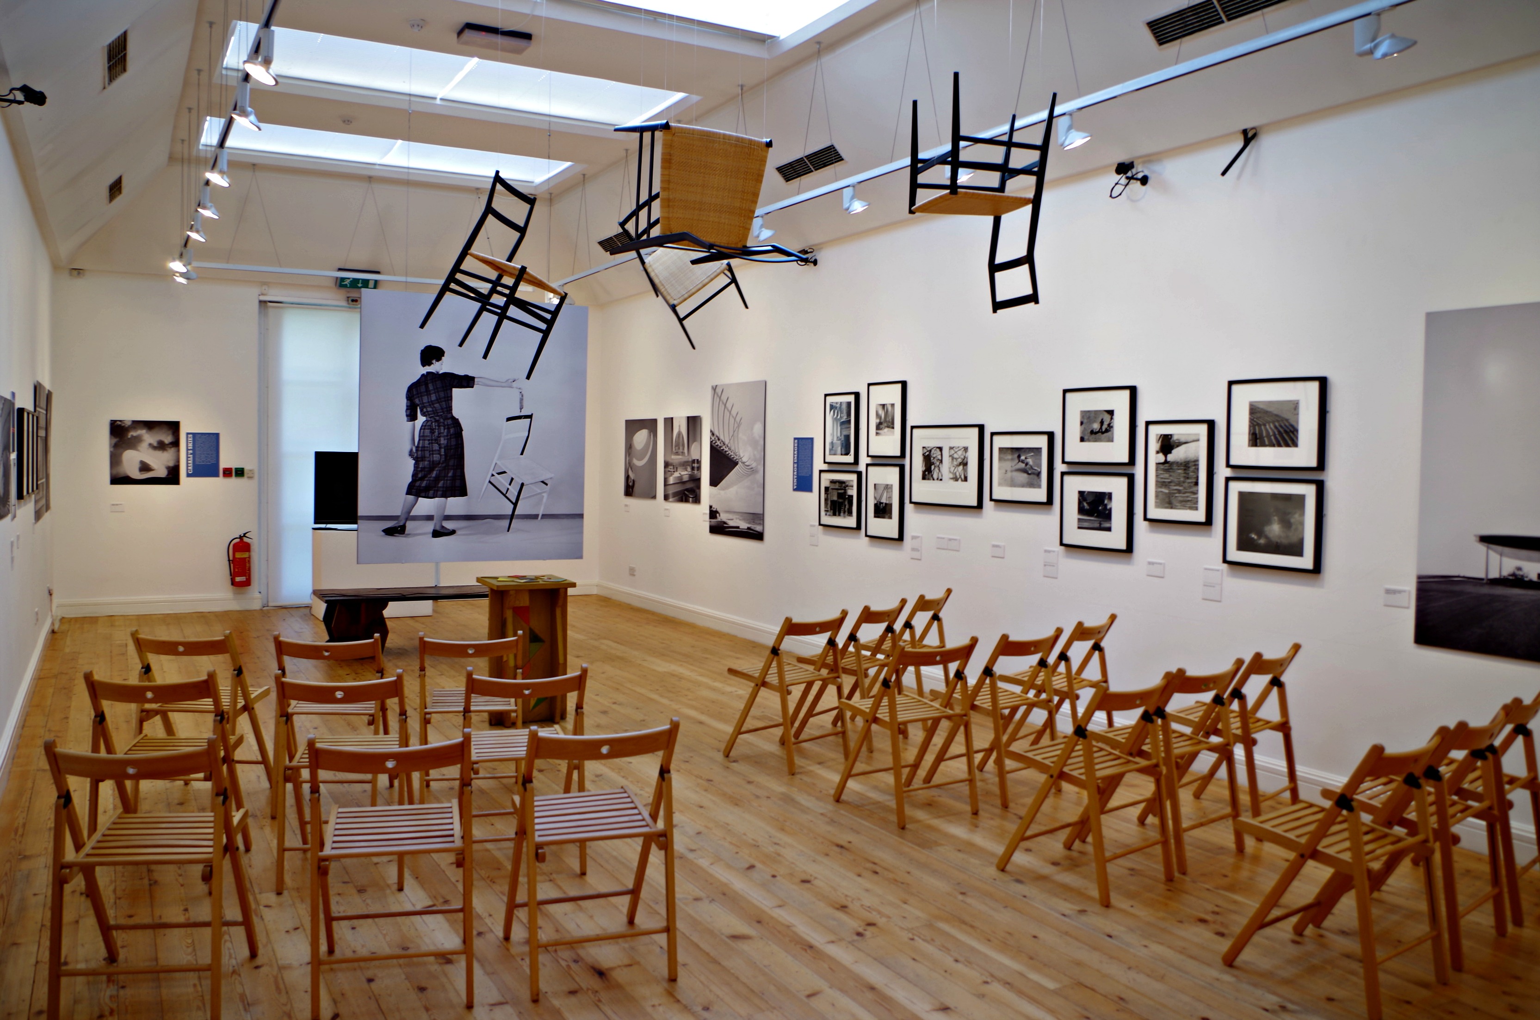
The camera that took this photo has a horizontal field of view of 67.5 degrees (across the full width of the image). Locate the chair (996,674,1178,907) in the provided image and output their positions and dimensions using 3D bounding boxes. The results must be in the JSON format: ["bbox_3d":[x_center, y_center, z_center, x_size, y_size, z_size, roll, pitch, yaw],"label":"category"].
[{"bbox_3d":[1.172,0.972,4.268,0.432,0.775,0.505,-1,3,-39],"label":"chair"}]

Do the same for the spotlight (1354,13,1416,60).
[{"bbox_3d":[2.142,-1.650,4.020,0.160,0.150,0.130,-1,3,-30],"label":"spotlight"}]

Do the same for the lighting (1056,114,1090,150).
[{"bbox_3d":[1.331,-1.651,5.040,0.140,0.145,0.120,1,3,2],"label":"lighting"}]

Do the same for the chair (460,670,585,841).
[{"bbox_3d":[-0.922,0.934,4.361,0.435,0.770,0.500,0,3,-14],"label":"chair"}]

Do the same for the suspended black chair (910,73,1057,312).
[{"bbox_3d":[0.844,-1.250,4.656,0.465,0.830,0.415,3,2,-17],"label":"suspended black chair"}]

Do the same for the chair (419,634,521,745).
[{"bbox_3d":[-1.314,0.894,5.091,0.435,0.770,0.500,0,3,-13],"label":"chair"}]

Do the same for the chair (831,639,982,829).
[{"bbox_3d":[0.600,0.927,5.071,0.435,0.770,0.500,-1,3,-33],"label":"chair"}]

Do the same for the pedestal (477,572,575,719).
[{"bbox_3d":[-1.401,0.804,6.617,0.455,0.800,0.475,-1,3,-28],"label":"pedestal"}]

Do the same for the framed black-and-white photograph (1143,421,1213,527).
[{"bbox_3d":[2.069,-0.190,5.835,0.030,0.520,0.410,-1,3,-30],"label":"framed black-and-white photograph"}]

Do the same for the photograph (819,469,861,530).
[{"bbox_3d":[0.525,-0.078,8.607,0.030,0.421,0.516,-1,3,-30],"label":"photograph"}]

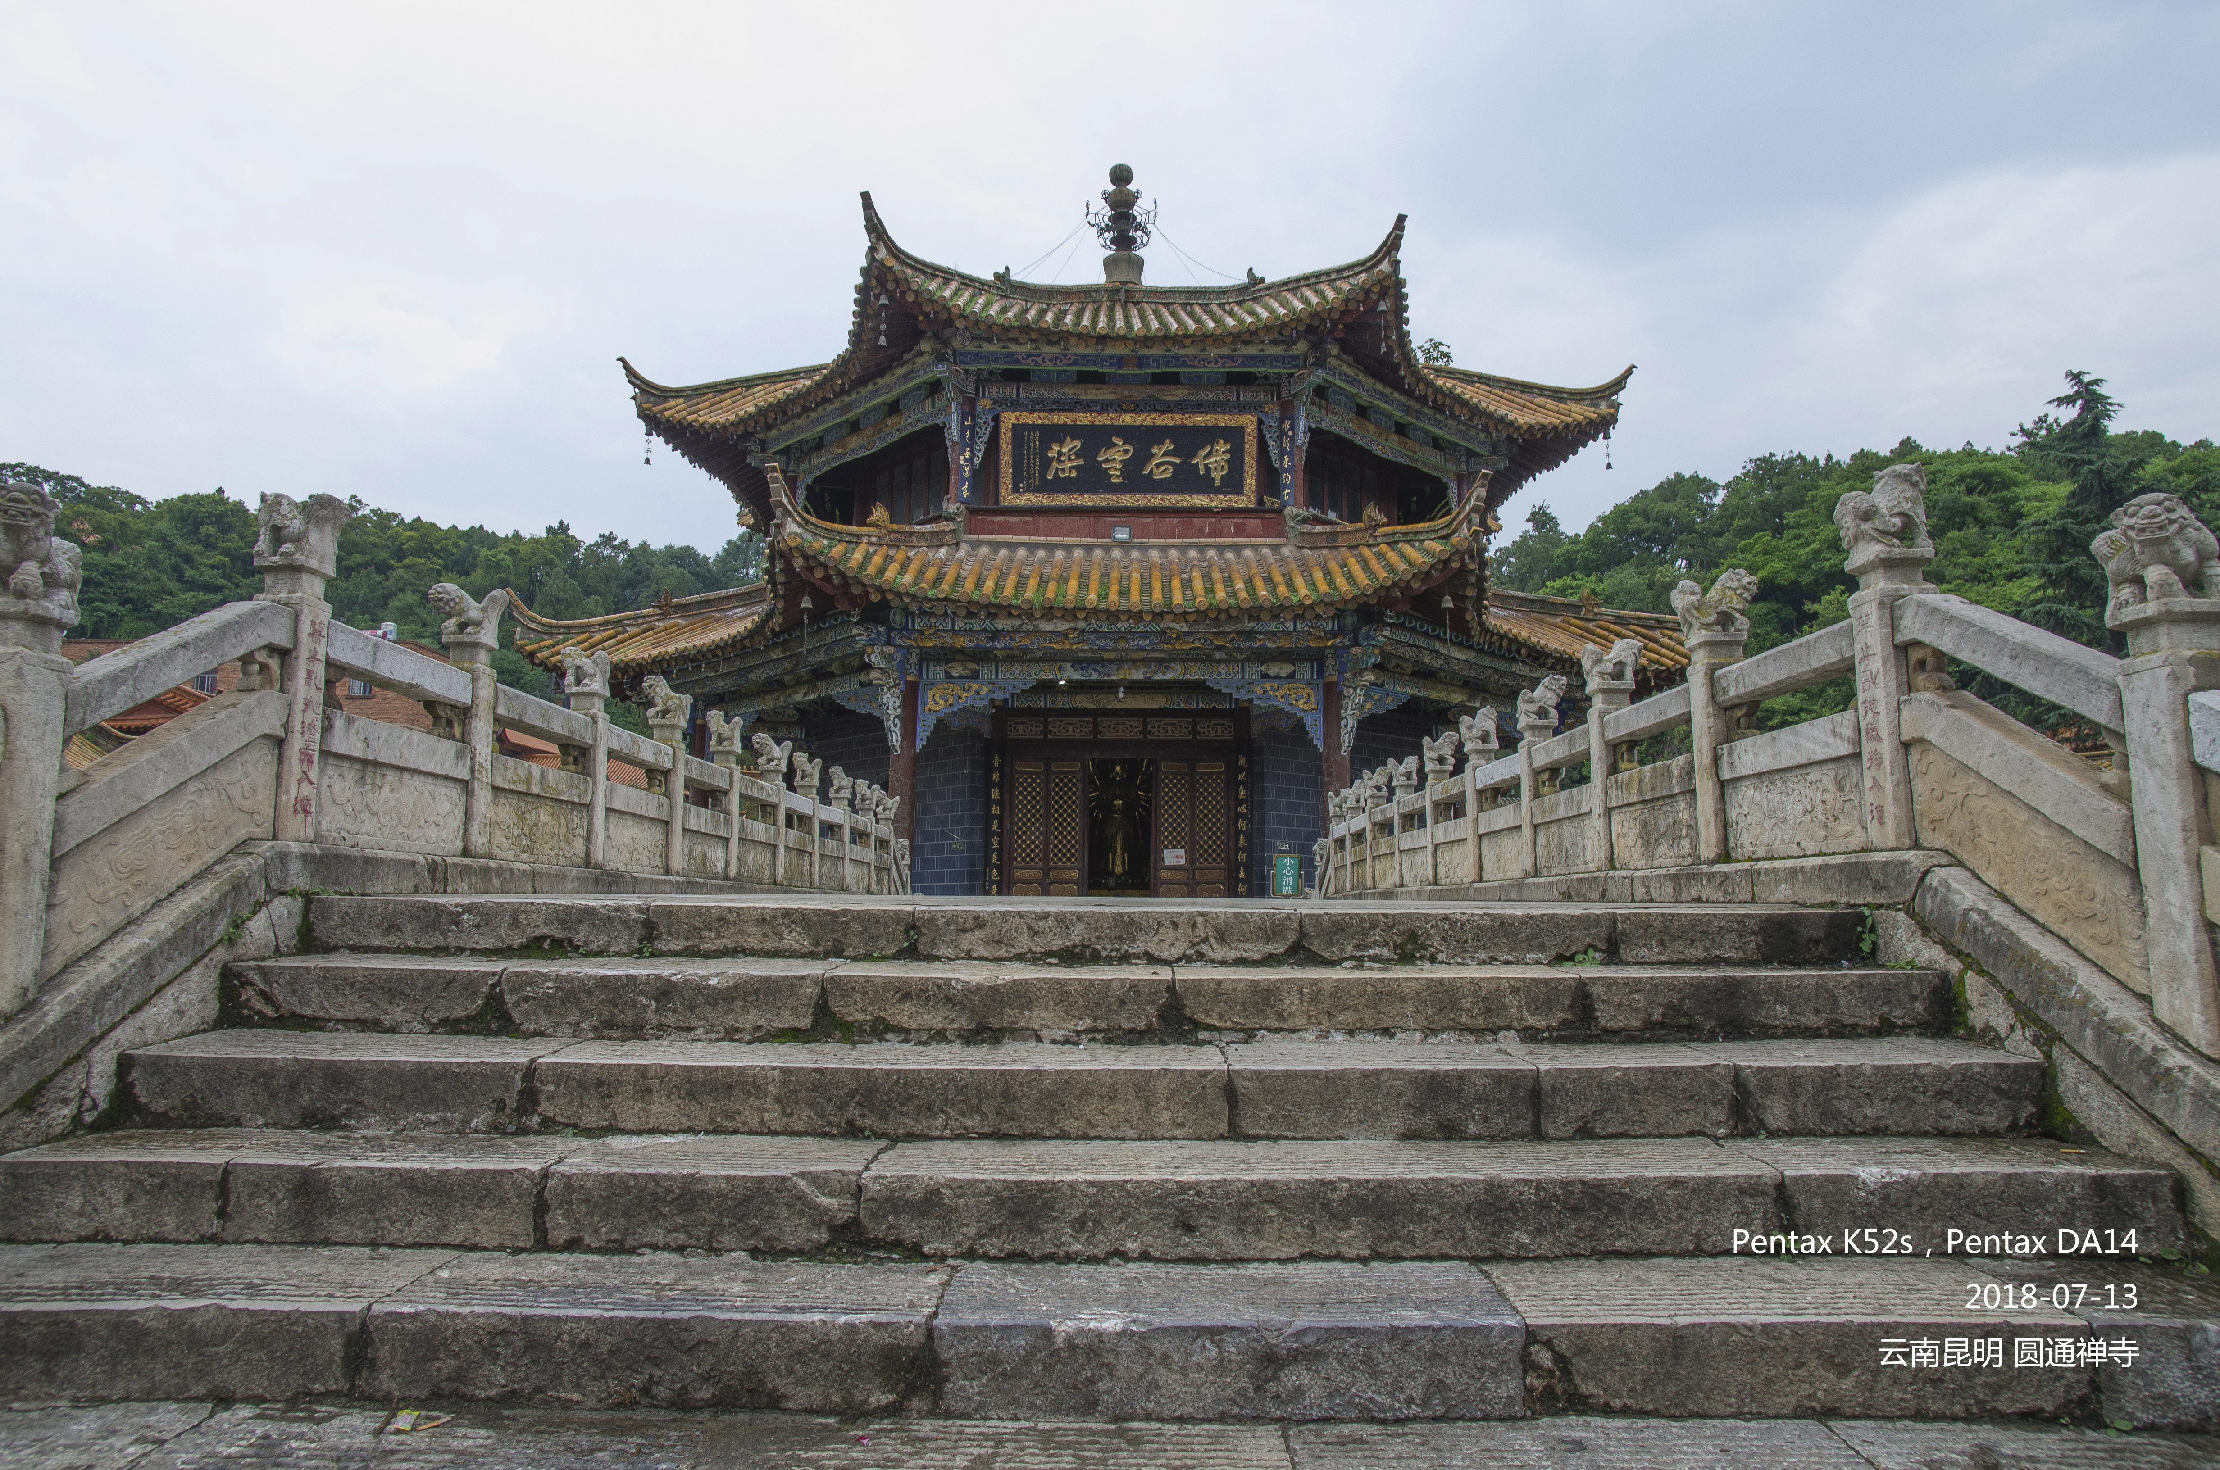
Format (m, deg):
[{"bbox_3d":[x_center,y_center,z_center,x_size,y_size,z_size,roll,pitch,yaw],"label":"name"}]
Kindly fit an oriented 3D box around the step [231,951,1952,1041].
[{"bbox_3d":[-0.068,0.713,3.473,4.400,0.176,0.350,0,-7,1],"label":"step"}]

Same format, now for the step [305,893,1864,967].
[{"bbox_3d":[-0.064,0.588,3.820,4.400,0.162,0.350,0,-7,1],"label":"step"}]

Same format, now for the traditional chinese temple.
[{"bbox_3d":[0.311,-3.527,23.439,18.600,14.480,18.400,0,-7,1],"label":"traditional chinese temple"}]

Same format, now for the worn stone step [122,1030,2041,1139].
[{"bbox_3d":[-0.073,0.860,3.130,4.400,0.173,0.350,0,-7,1],"label":"worn stone step"}]

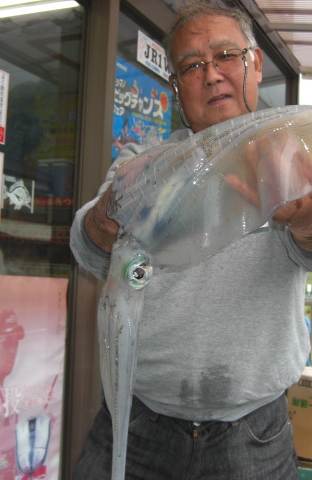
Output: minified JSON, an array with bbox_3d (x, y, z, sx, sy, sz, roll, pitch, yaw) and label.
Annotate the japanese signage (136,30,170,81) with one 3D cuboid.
[{"bbox_3d":[0.026,-0.678,2.697,0.010,0.110,0.450,1,-2,23],"label":"japanese signage"}]

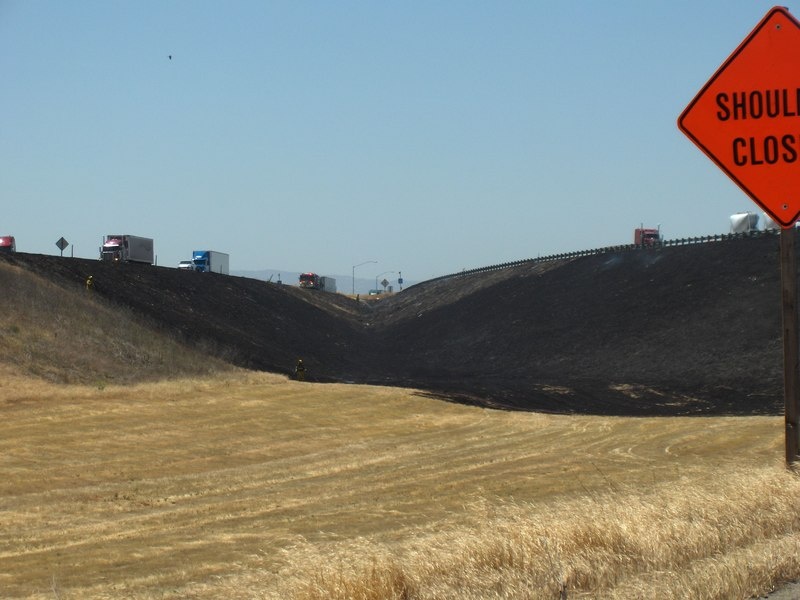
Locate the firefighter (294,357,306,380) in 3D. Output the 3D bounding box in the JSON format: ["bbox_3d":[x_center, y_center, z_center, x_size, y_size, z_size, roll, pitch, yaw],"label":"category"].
[{"bbox_3d":[-8.364,5.953,228.000,0.780,1.830,0.500,0,0,-12],"label":"firefighter"}]

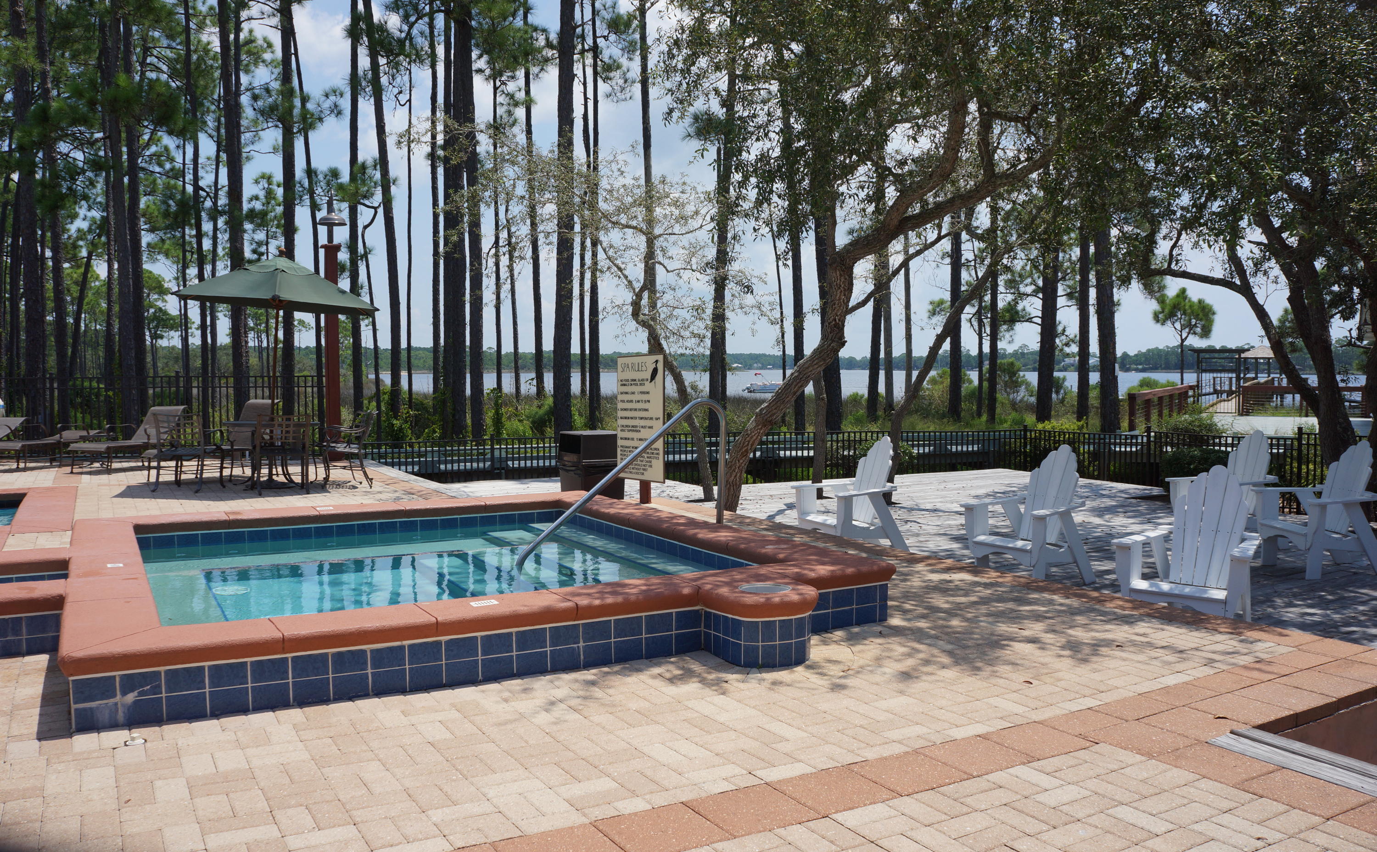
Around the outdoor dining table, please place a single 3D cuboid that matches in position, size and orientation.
[{"bbox_3d":[-4.720,0.320,11.666,1.070,0.730,1.070,-1,3,-23],"label":"outdoor dining table"}]

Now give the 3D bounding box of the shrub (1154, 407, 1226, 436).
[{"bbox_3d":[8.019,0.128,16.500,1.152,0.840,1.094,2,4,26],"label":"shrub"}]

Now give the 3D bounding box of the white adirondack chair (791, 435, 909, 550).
[{"bbox_3d":[1.358,0.591,8.400,0.867,1.002,0.765,-2,4,-30],"label":"white adirondack chair"}]

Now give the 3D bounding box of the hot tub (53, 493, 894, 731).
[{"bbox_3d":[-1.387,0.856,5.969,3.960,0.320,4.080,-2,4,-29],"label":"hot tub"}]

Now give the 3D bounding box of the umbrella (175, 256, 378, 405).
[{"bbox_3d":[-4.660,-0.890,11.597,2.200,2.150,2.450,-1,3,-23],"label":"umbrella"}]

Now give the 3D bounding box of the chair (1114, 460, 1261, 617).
[{"bbox_3d":[2.870,0.725,5.802,0.765,1.002,0.867,3,4,43],"label":"chair"}]

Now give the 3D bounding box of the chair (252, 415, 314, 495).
[{"bbox_3d":[-4.407,0.285,11.139,0.600,0.860,0.620,-1,3,-18],"label":"chair"}]

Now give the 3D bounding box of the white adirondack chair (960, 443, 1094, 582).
[{"bbox_3d":[2.480,0.644,7.371,0.867,1.002,0.765,-2,4,-35],"label":"white adirondack chair"}]

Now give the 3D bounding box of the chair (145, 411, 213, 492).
[{"bbox_3d":[-5.488,0.274,11.339,0.600,0.860,0.620,0,3,6],"label":"chair"}]

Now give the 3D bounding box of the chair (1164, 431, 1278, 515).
[{"bbox_3d":[4.699,0.554,8.899,0.867,1.002,0.765,-2,4,-26],"label":"chair"}]

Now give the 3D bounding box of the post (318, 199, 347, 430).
[{"bbox_3d":[-5.190,-1.411,15.166,0.420,3.830,0.420,-1,3,-19],"label":"post"}]

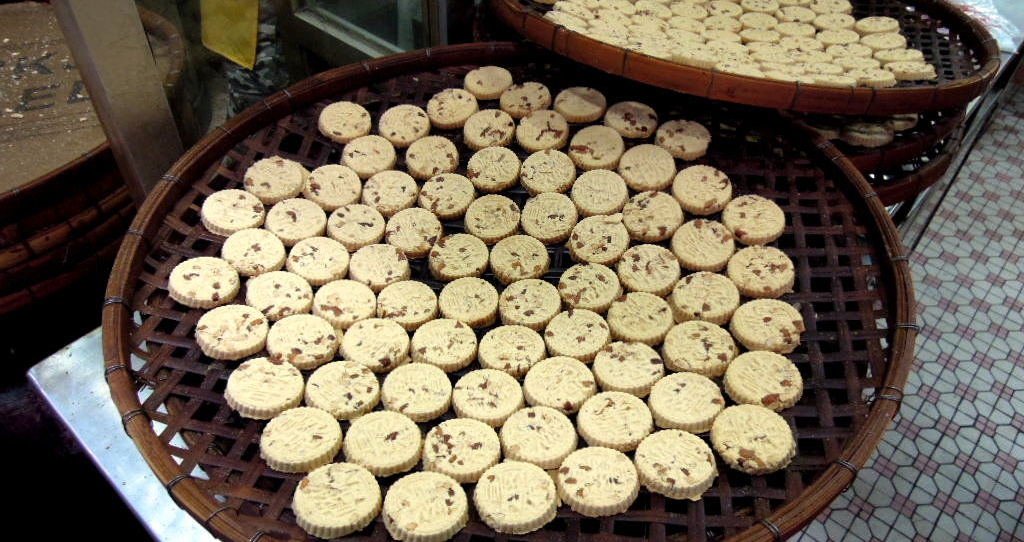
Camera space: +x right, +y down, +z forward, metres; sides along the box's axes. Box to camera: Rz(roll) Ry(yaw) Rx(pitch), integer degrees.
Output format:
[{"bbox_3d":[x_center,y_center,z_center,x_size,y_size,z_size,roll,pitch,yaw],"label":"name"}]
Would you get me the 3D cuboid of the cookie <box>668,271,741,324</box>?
[{"bbox_3d":[0.169,0.024,0.619,0.056,0.012,0.056,-4,43,0],"label":"cookie"}]

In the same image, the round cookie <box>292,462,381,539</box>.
[{"bbox_3d":[-0.115,0.149,0.466,0.056,0.012,0.056,2,32,0],"label":"round cookie"}]

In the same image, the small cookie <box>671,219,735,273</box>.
[{"bbox_3d":[0.174,-0.024,0.650,0.056,0.012,0.056,-4,49,0],"label":"small cookie"}]

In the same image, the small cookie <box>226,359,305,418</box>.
[{"bbox_3d":[-0.203,0.097,0.584,0.059,0.011,0.059,13,37,0],"label":"small cookie"}]

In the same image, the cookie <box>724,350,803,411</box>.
[{"bbox_3d":[0.189,0.082,0.535,0.056,0.011,0.056,-12,35,0],"label":"cookie"}]

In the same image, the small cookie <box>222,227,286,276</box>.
[{"bbox_3d":[-0.220,-0.016,0.607,0.052,0.009,0.052,10,45,-10],"label":"small cookie"}]

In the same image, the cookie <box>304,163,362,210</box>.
[{"bbox_3d":[-0.170,-0.079,0.675,0.052,0.009,0.052,6,53,-8],"label":"cookie"}]

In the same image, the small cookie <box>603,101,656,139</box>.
[{"bbox_3d":[0.131,-0.166,0.783,0.056,0.012,0.056,-3,49,0],"label":"small cookie"}]

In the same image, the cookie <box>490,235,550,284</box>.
[{"bbox_3d":[0.008,-0.011,0.684,0.056,0.011,0.056,-1,44,0],"label":"cookie"}]

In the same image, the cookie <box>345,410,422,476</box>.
[{"bbox_3d":[-0.087,0.116,0.480,0.052,0.009,0.052,7,32,0],"label":"cookie"}]

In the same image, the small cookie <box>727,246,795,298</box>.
[{"bbox_3d":[0.205,0.000,0.585,0.052,0.009,0.052,-10,45,11],"label":"small cookie"}]

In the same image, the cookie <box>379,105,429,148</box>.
[{"bbox_3d":[-0.127,-0.171,0.841,0.059,0.011,0.059,3,58,-5],"label":"cookie"}]

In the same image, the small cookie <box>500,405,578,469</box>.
[{"bbox_3d":[0.020,0.119,0.513,0.056,0.011,0.056,-2,33,0],"label":"small cookie"}]

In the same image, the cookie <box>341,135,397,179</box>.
[{"bbox_3d":[-0.149,-0.120,0.741,0.056,0.012,0.056,4,51,0],"label":"cookie"}]

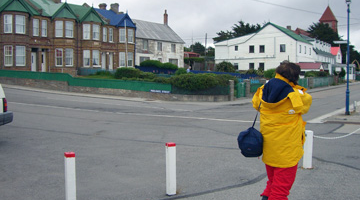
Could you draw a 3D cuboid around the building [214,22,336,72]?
[{"bbox_3d":[20.491,-9.759,80.722,14.790,8.320,30.000,2,4,31],"label":"building"}]

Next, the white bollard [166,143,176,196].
[{"bbox_3d":[-0.115,0.909,5.204,0.105,0.652,0.105,-2,4,-20],"label":"white bollard"}]

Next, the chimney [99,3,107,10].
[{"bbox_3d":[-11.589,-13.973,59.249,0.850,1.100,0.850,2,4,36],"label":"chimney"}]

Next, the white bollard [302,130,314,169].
[{"bbox_3d":[2.132,0.827,6.572,0.122,0.600,0.122,0,4,12],"label":"white bollard"}]

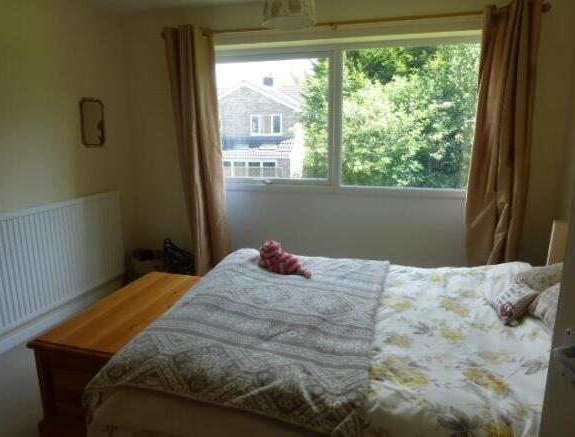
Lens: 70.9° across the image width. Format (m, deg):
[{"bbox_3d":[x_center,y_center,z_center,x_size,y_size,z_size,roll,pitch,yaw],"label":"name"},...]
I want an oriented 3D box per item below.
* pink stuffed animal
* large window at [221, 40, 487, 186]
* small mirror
[{"bbox_3d":[-0.011,0.214,2.284,0.295,0.152,0.160,6,13,26],"label":"pink stuffed animal"},{"bbox_3d":[0.402,-0.789,3.304,2.220,1.189,0.100,3,12,14],"label":"large window"},{"bbox_3d":[-1.525,-0.754,3.194,0.025,0.373,0.243,3,12,14],"label":"small mirror"}]

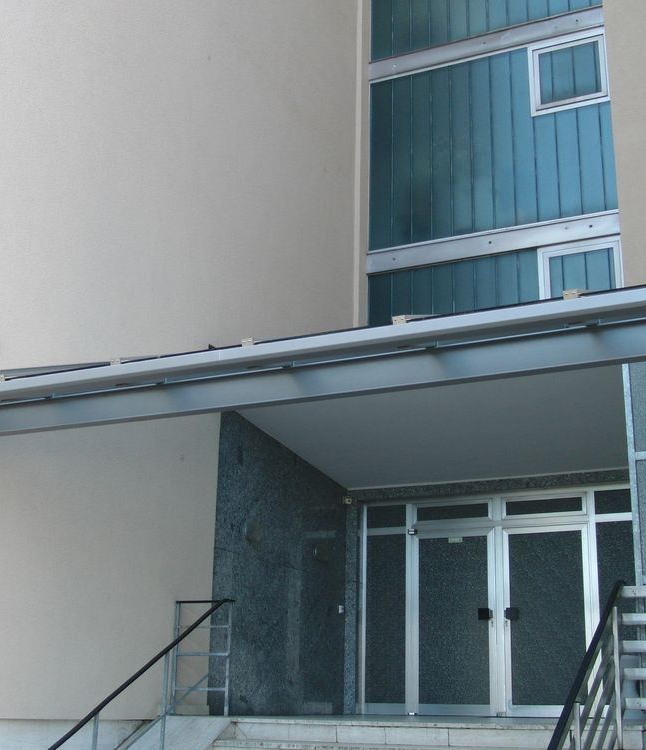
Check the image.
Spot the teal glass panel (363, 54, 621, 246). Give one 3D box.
[{"bbox_3d":[2.040,-2.904,13.350,3.151,2.507,0.070,-7,-19,25],"label":"teal glass panel"}]

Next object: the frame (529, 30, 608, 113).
[{"bbox_3d":[3.015,-3.686,13.092,0.972,1.052,0.100,-7,-19,25],"label":"frame"}]

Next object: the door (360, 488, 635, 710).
[{"bbox_3d":[1.910,2.491,11.694,3.180,2.425,0.120,-7,-19,25],"label":"door"}]

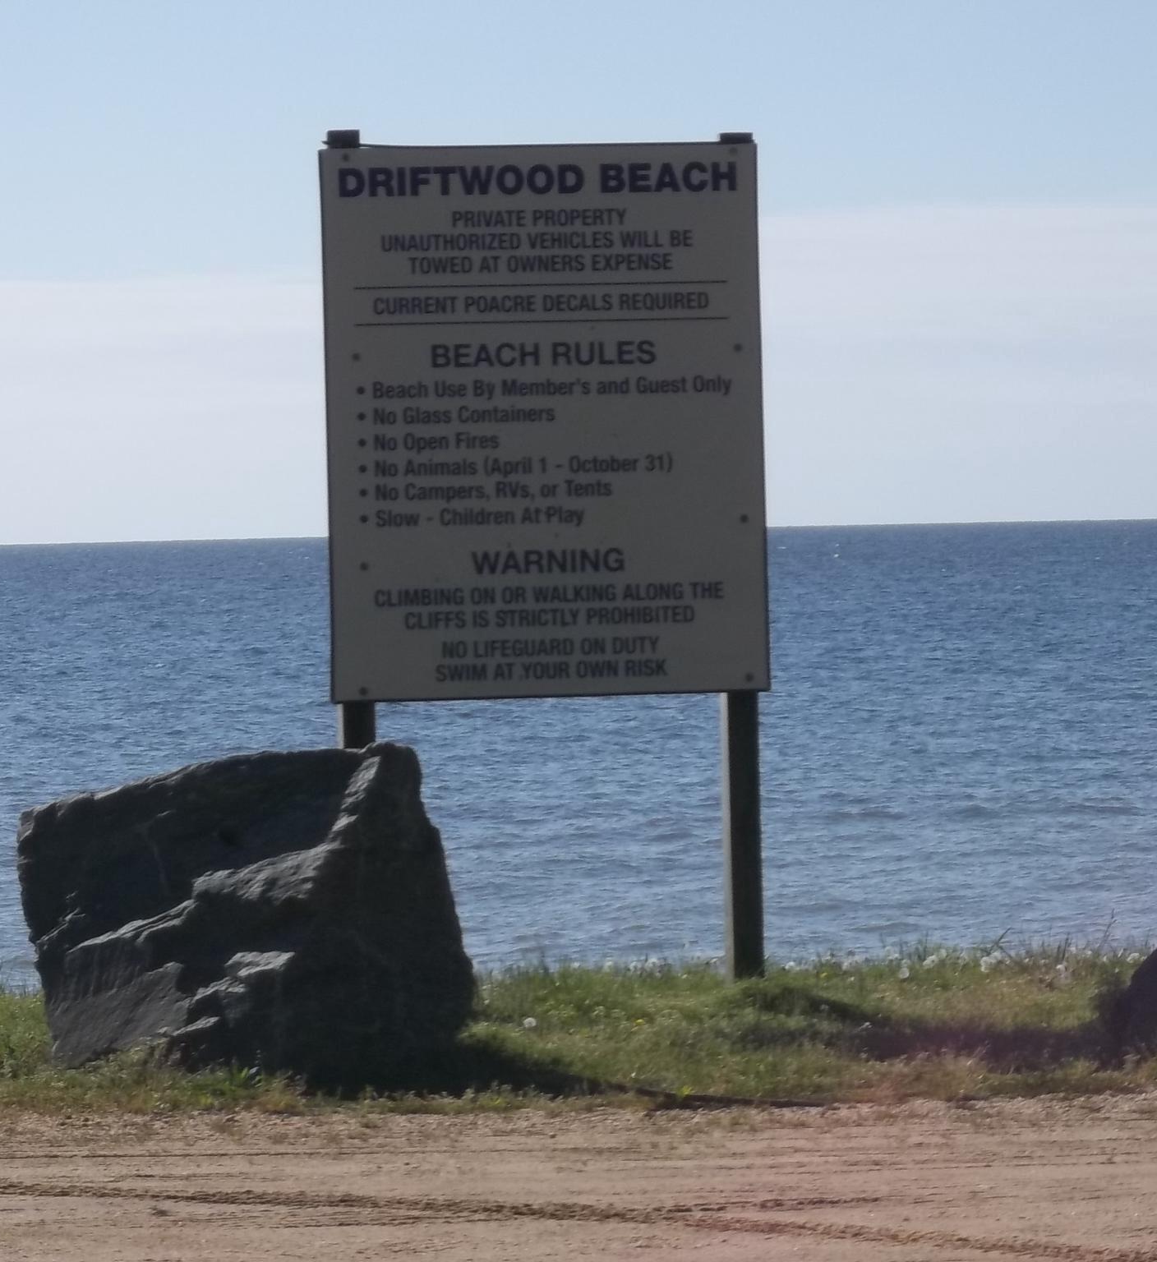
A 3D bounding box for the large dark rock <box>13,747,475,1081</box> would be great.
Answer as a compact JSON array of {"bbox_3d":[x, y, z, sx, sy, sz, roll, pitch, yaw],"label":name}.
[{"bbox_3d":[-0.821,0.707,16.300,1.120,0.840,0.800,-1,1,0],"label":"large dark rock"}]

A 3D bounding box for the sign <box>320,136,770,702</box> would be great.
[{"bbox_3d":[-0.092,-0.580,18.200,1.225,1.524,0.030,-1,1,-11],"label":"sign"}]

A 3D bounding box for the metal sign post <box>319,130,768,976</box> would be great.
[{"bbox_3d":[-0.084,-0.200,18.250,1.225,2.376,0.110,-1,1,-11],"label":"metal sign post"}]

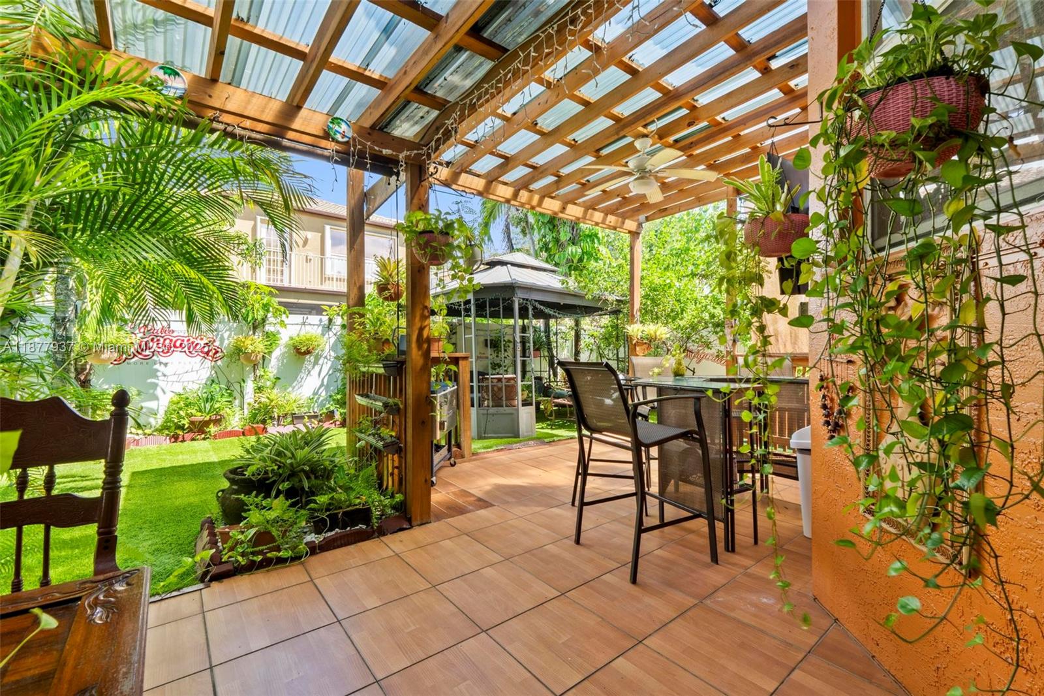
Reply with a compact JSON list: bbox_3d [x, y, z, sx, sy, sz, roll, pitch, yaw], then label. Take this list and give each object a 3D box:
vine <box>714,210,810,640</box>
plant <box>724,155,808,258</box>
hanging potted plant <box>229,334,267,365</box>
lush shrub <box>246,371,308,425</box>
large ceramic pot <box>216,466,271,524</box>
[{"bbox_3d":[1.102,0.281,1.994,0.380,1.780,0.300,1,-1,-38],"label":"vine"},{"bbox_3d":[1.144,-0.662,2.030,0.360,0.460,0.330,1,-1,-38],"label":"plant"},{"bbox_3d":[-4.317,0.026,6.850,0.550,0.490,0.500,1,-1,-38],"label":"hanging potted plant"},{"bbox_3d":[-3.959,0.787,7.000,0.800,0.900,0.650,1,-1,-38],"label":"lush shrub"},{"bbox_3d":[-1.843,1.008,2.938,0.410,0.360,0.390,0,-1,-32],"label":"large ceramic pot"}]

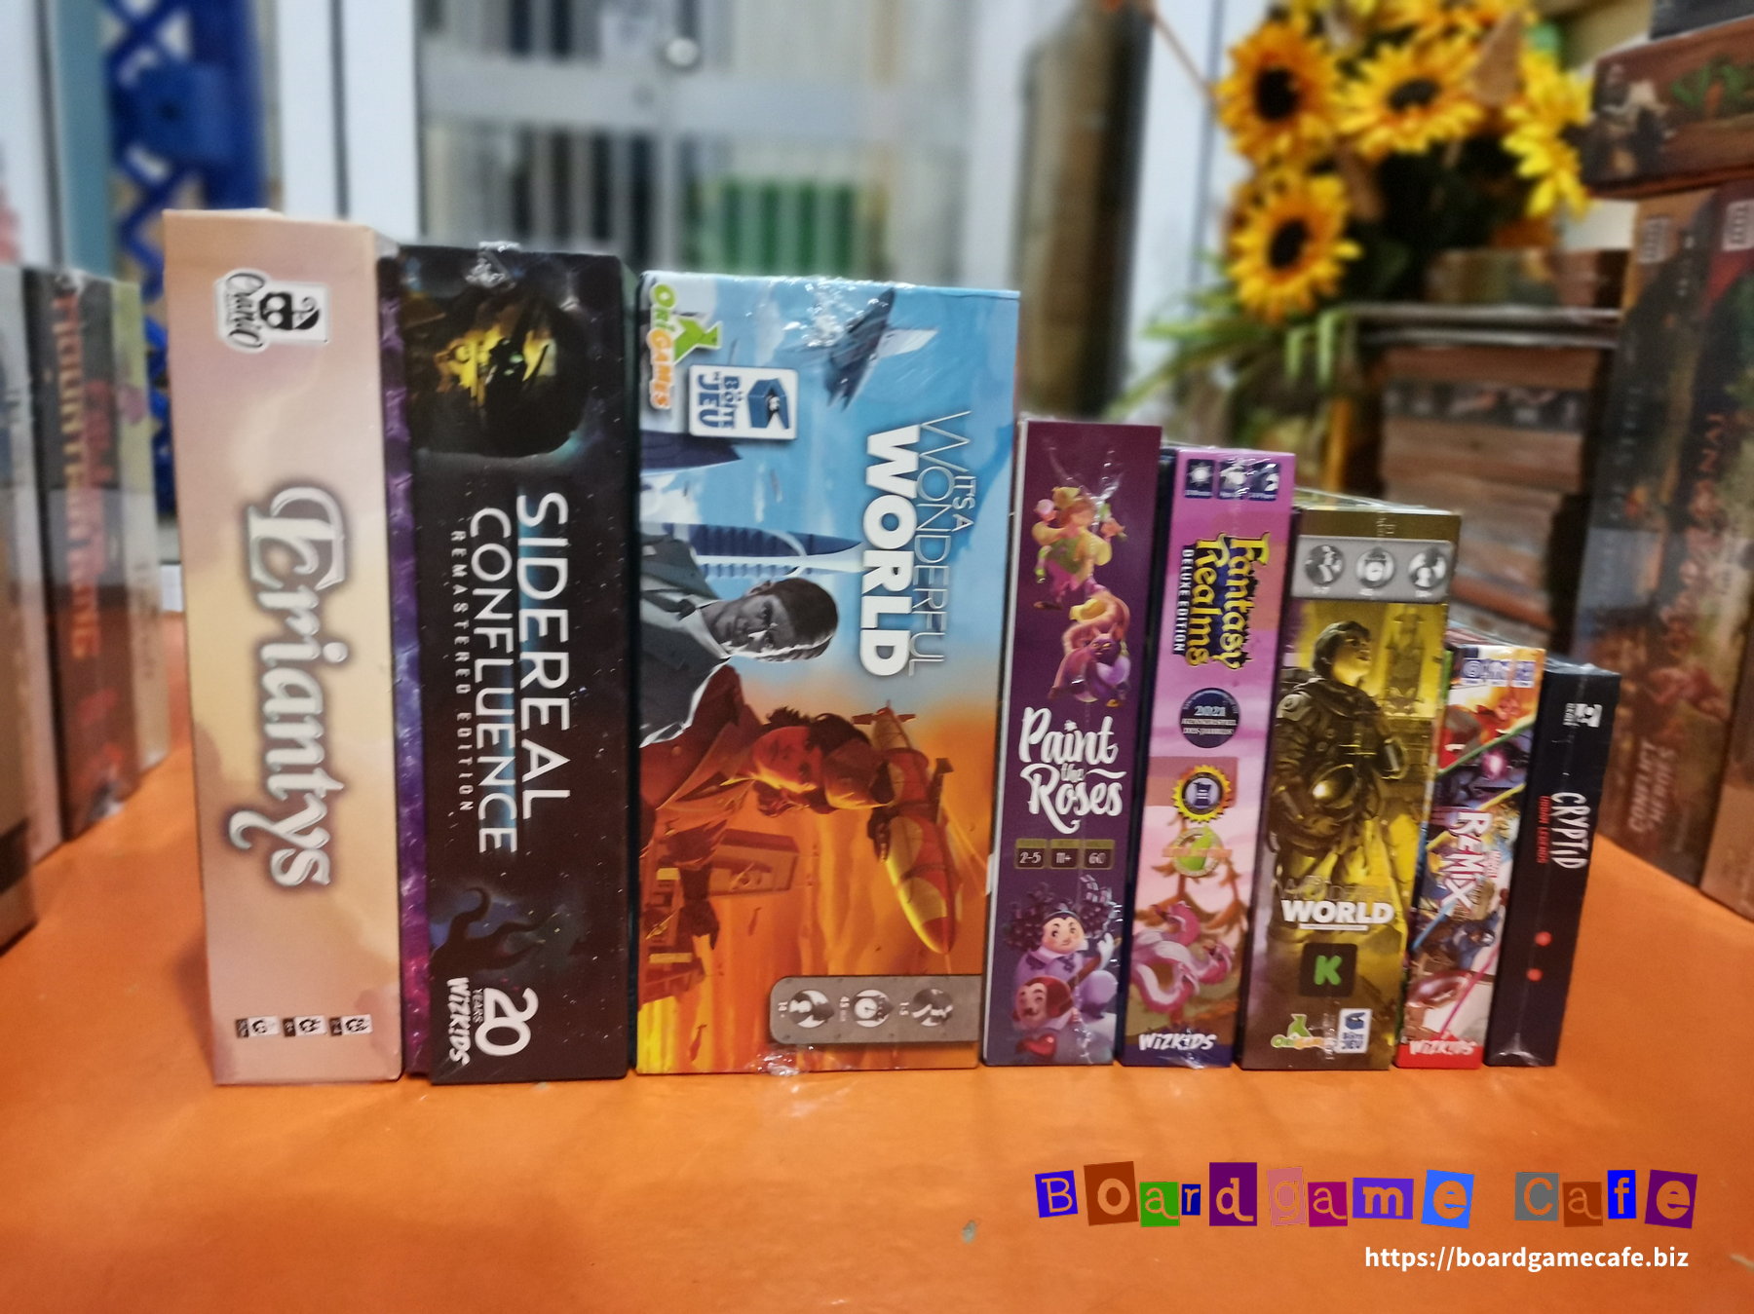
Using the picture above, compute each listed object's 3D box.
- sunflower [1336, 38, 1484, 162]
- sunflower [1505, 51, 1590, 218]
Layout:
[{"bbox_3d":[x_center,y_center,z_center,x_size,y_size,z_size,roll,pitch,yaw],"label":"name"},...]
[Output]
[{"bbox_3d":[0.469,-0.488,1.150,0.122,0.115,0.045,11,-9,35],"label":"sunflower"},{"bbox_3d":[0.593,-0.453,1.140,0.120,0.135,0.050,-2,6,-22],"label":"sunflower"}]

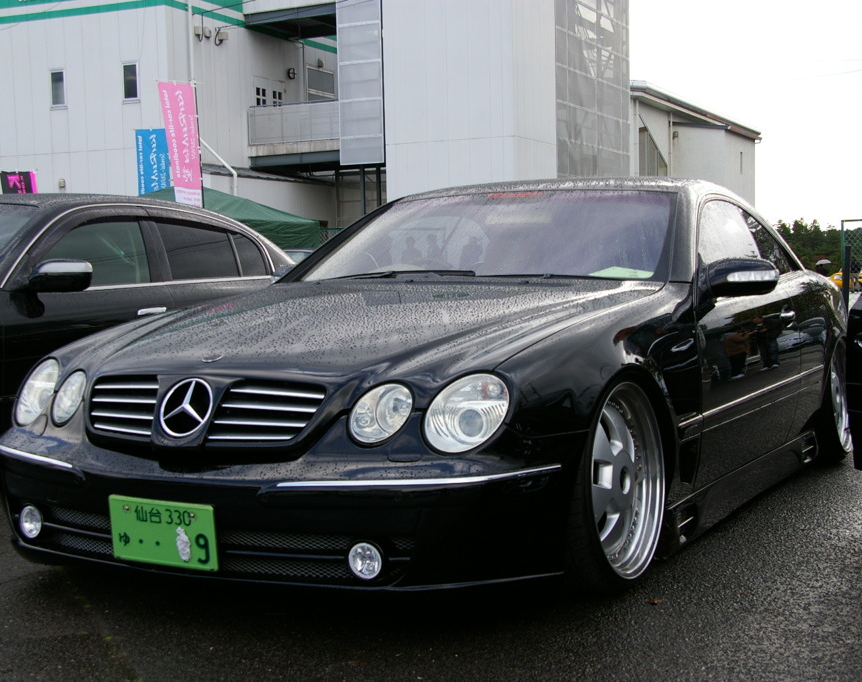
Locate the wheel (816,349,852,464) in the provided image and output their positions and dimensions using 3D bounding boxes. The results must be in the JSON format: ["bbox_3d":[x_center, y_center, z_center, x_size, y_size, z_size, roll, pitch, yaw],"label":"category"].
[{"bbox_3d":[1.851,0.263,5.897,0.250,0.635,0.635,-4,0,29],"label":"wheel"}]

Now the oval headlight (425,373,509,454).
[{"bbox_3d":[0.087,0.171,2.915,0.195,0.185,0.160,0,3,23],"label":"oval headlight"}]

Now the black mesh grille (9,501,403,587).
[{"bbox_3d":[-0.633,0.503,3.108,1.300,0.125,0.130,1,3,29],"label":"black mesh grille"}]

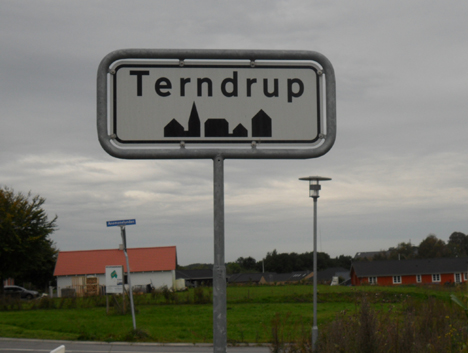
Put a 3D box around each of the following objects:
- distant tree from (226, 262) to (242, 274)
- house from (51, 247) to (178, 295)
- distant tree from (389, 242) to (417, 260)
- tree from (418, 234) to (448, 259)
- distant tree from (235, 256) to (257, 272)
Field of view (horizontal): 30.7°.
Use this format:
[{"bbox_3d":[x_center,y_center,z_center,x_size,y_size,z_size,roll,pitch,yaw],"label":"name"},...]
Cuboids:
[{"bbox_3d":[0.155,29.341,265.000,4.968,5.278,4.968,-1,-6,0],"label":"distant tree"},{"bbox_3d":[-11.900,9.850,88.000,12.200,4.800,6.800,-1,-6,0],"label":"house"},{"bbox_3d":[41.459,20.668,210.000,6.889,8.858,6.889,-1,-6,0],"label":"distant tree"},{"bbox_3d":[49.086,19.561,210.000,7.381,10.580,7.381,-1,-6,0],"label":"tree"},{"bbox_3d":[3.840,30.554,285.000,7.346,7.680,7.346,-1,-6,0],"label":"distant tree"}]

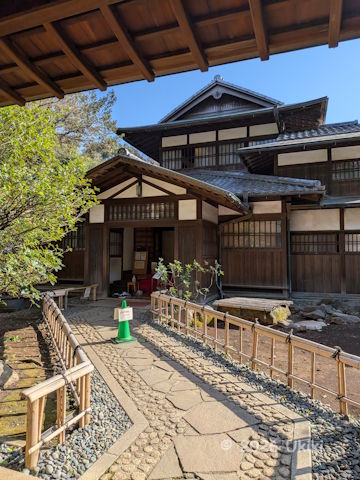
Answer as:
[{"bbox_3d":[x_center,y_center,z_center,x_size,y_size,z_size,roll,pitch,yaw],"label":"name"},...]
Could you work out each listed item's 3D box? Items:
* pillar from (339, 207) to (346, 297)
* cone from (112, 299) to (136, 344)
[{"bbox_3d":[4.635,0.323,9.505,0.120,2.440,0.120,-1,-2,21],"label":"pillar"},{"bbox_3d":[-0.972,1.407,5.814,0.360,0.700,0.360,0,-2,0],"label":"cone"}]

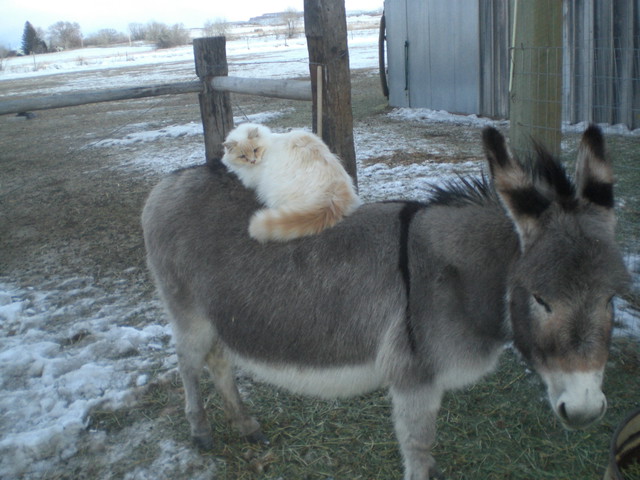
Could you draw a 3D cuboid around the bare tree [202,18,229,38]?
[{"bbox_3d":[-18.414,-37.272,125.000,4.800,4.200,4.500,-3,17,0],"label":"bare tree"}]

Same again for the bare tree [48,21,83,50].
[{"bbox_3d":[-48.901,-39.293,135.000,6.300,5.700,5.800,-3,17,0],"label":"bare tree"}]

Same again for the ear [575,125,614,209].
[{"bbox_3d":[0.650,-0.169,1.660,0.085,0.215,0.070,-8,9,-14],"label":"ear"}]

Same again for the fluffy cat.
[{"bbox_3d":[-0.088,-0.171,2.020,0.380,0.290,0.240,6,20,31],"label":"fluffy cat"}]

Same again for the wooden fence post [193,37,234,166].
[{"bbox_3d":[-0.559,-0.497,4.085,0.180,1.320,0.180,-9,17,-14],"label":"wooden fence post"}]

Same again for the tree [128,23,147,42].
[{"bbox_3d":[-36.365,-41.346,140.000,3.600,4.000,3.400,-3,17,0],"label":"tree"}]

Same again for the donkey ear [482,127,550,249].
[{"bbox_3d":[0.453,-0.119,1.620,0.105,0.280,0.075,-11,8,30],"label":"donkey ear"}]

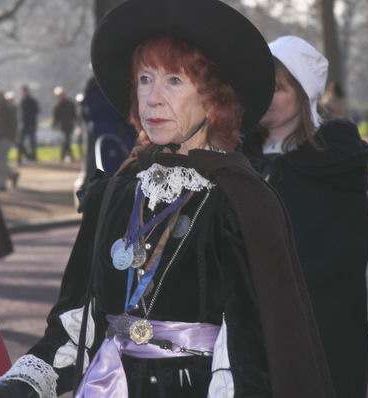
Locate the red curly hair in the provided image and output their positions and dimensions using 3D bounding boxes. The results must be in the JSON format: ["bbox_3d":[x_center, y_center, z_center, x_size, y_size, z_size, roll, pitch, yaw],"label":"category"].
[{"bbox_3d":[0.005,-0.194,3.550,0.190,0.220,0.205,2,4,31],"label":"red curly hair"}]

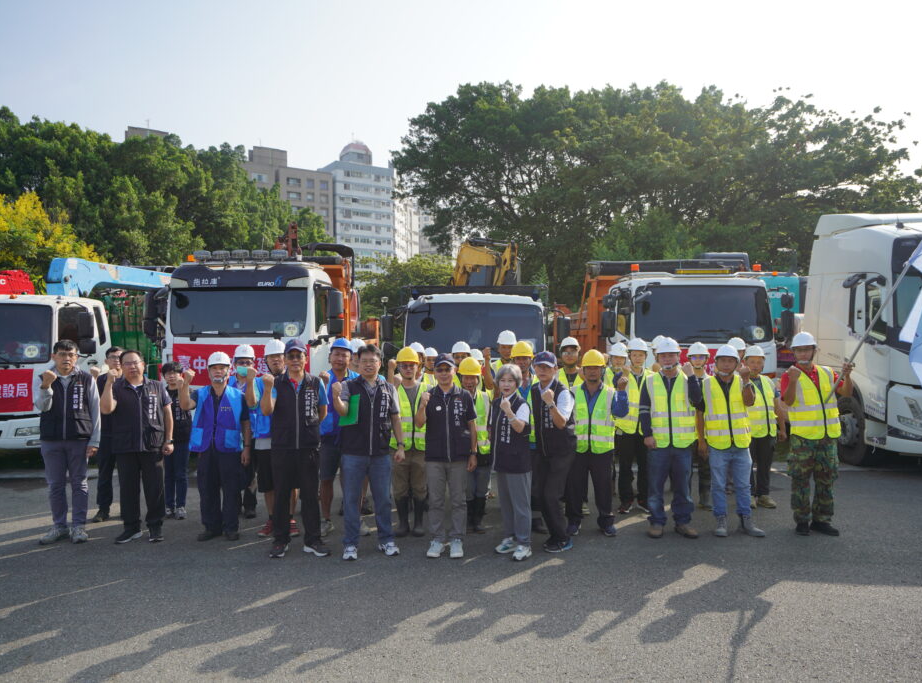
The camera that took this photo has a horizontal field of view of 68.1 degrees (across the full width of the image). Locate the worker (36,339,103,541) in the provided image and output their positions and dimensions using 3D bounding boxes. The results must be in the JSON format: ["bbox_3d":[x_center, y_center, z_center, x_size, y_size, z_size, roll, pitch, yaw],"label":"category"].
[{"bbox_3d":[-3.514,0.877,6.097,0.610,1.778,0.460,0,0,-21],"label":"worker"}]

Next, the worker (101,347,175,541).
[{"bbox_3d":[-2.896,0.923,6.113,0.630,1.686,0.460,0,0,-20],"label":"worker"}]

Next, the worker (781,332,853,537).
[{"bbox_3d":[3.274,0.844,6.270,0.670,1.853,0.420,0,0,9],"label":"worker"}]

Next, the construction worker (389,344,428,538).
[{"bbox_3d":[-0.461,0.913,6.360,0.540,1.714,0.400,0,0,-3],"label":"construction worker"}]

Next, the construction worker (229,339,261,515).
[{"bbox_3d":[-2.197,0.900,6.927,0.530,1.740,0.450,0,0,-12],"label":"construction worker"}]

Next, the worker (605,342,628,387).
[{"bbox_3d":[1.863,0.897,8.076,0.540,1.759,0.450,0,0,9],"label":"worker"}]

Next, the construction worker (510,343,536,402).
[{"bbox_3d":[0.607,0.885,6.420,0.540,1.770,0.380,0,0,9],"label":"construction worker"}]

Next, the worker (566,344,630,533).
[{"bbox_3d":[1.276,0.927,6.380,0.620,1.686,0.400,0,0,16],"label":"worker"}]

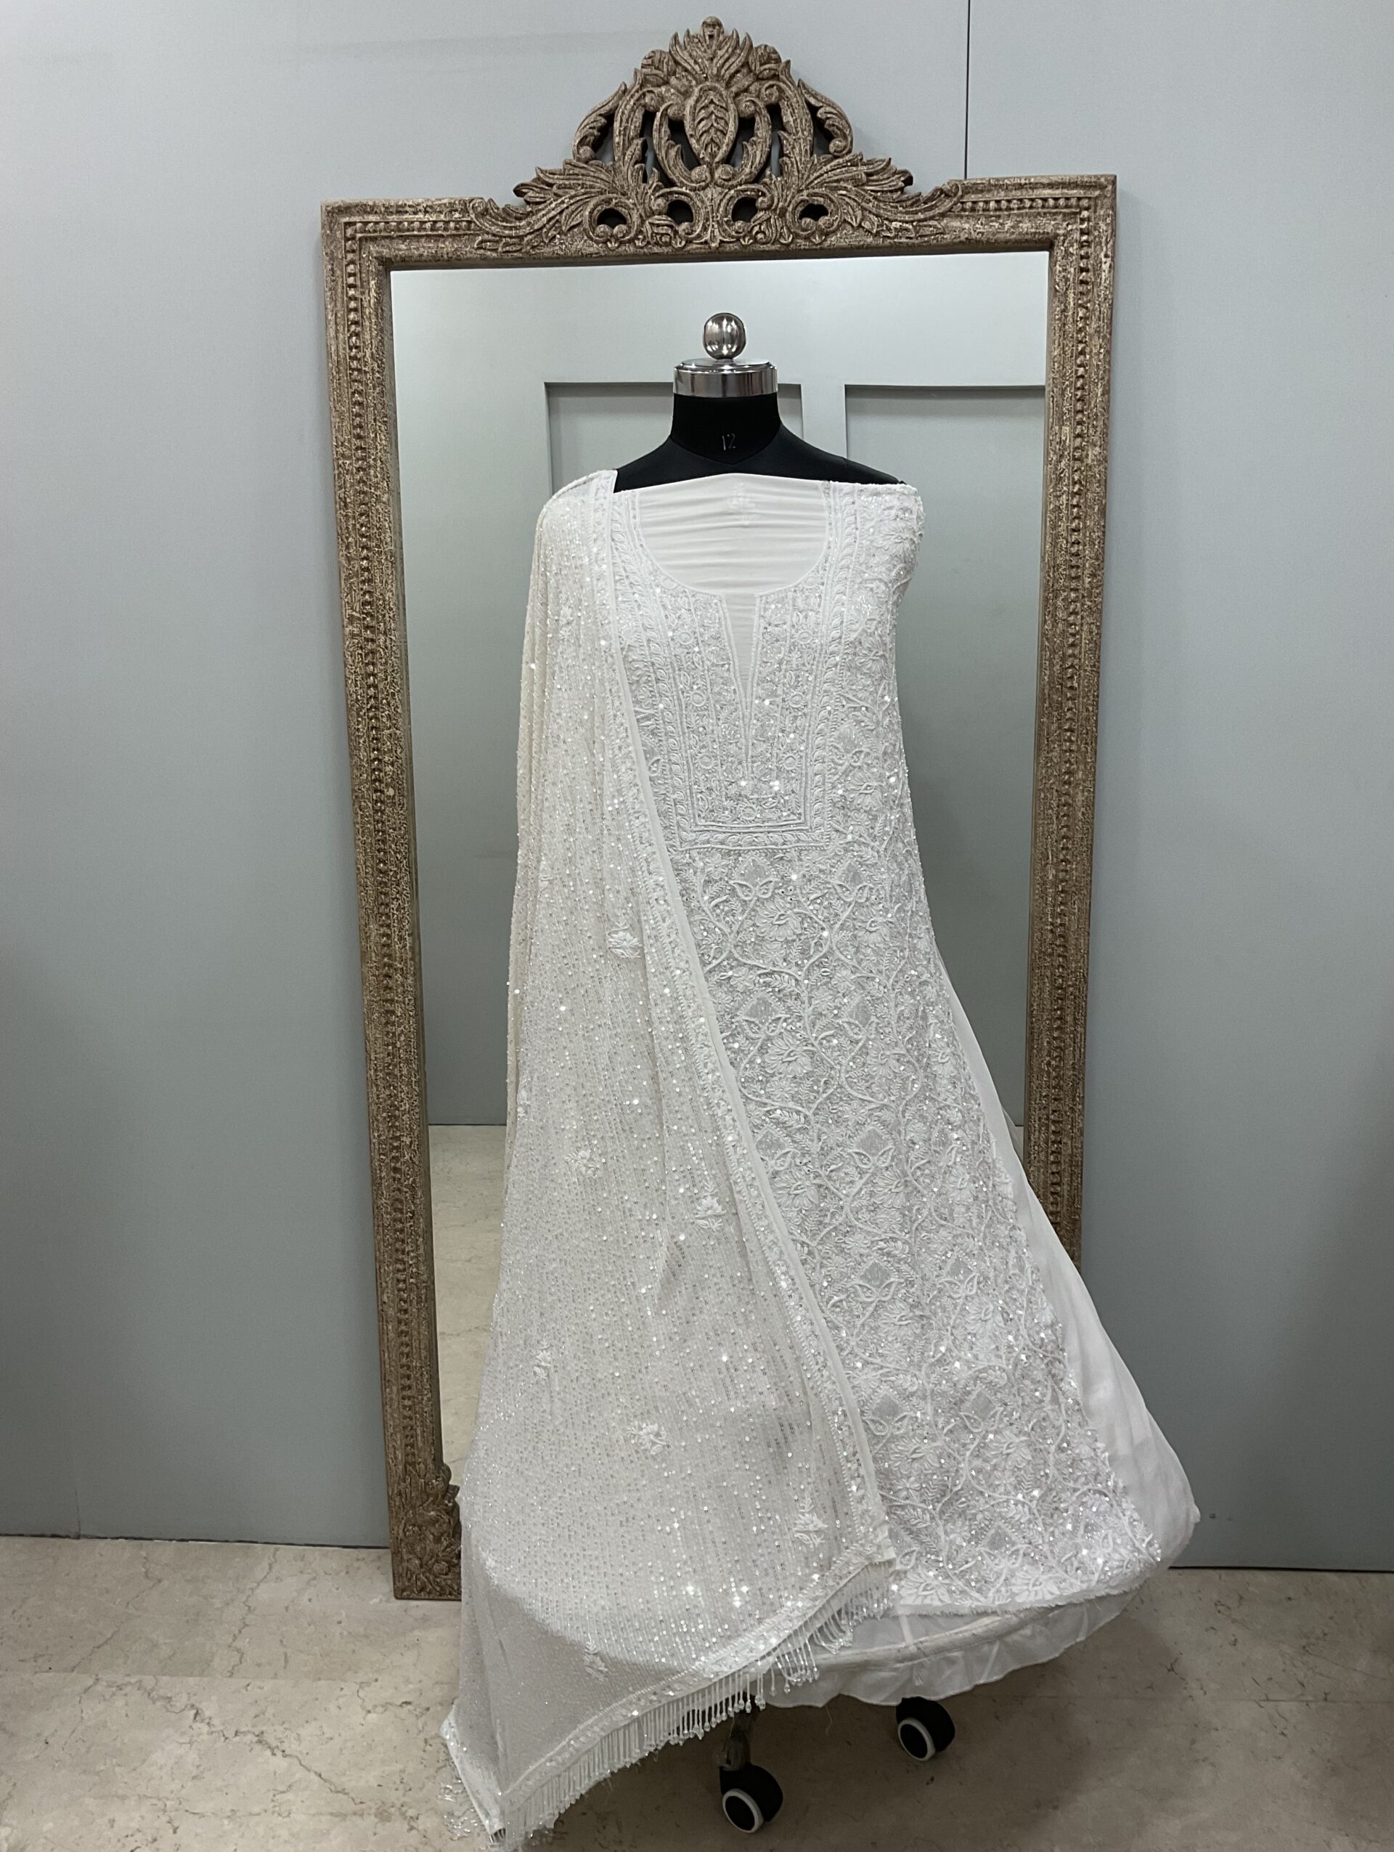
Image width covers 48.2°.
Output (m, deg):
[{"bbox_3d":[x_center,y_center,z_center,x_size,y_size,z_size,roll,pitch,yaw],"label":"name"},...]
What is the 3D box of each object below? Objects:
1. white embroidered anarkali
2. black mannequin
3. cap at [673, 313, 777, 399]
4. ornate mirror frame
[{"bbox_3d":[0.140,0.253,1.718,0.890,1.470,0.400,-1,12,-3],"label":"white embroidered anarkali"},{"bbox_3d":[0.038,-0.184,1.665,0.390,0.740,0.240,-1,12,-3],"label":"black mannequin"},{"bbox_3d":[0.030,-0.575,1.582,0.106,0.090,0.106,-1,12,0],"label":"cap"},{"bbox_3d":[0.031,-0.055,1.950,0.915,1.978,0.055,0,10,4],"label":"ornate mirror frame"}]

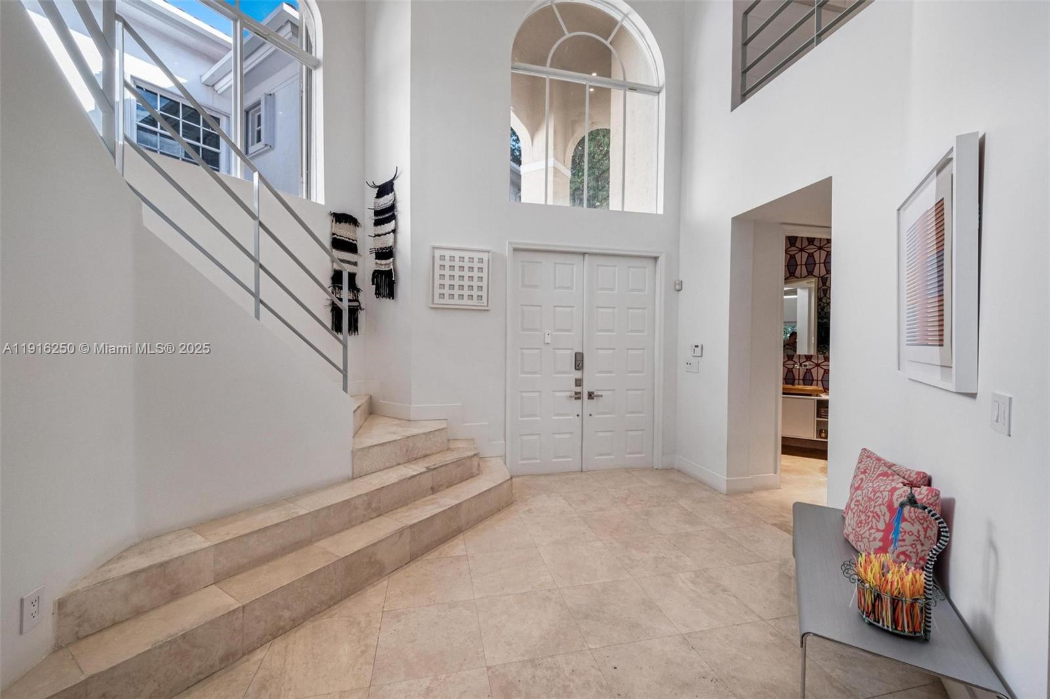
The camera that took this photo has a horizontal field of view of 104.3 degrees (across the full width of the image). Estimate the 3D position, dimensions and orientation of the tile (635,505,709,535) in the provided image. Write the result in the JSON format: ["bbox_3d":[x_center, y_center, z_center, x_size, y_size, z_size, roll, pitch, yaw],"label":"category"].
[{"bbox_3d":[1.163,1.343,3.230,0.465,0.020,0.465,0,1,-13],"label":"tile"}]

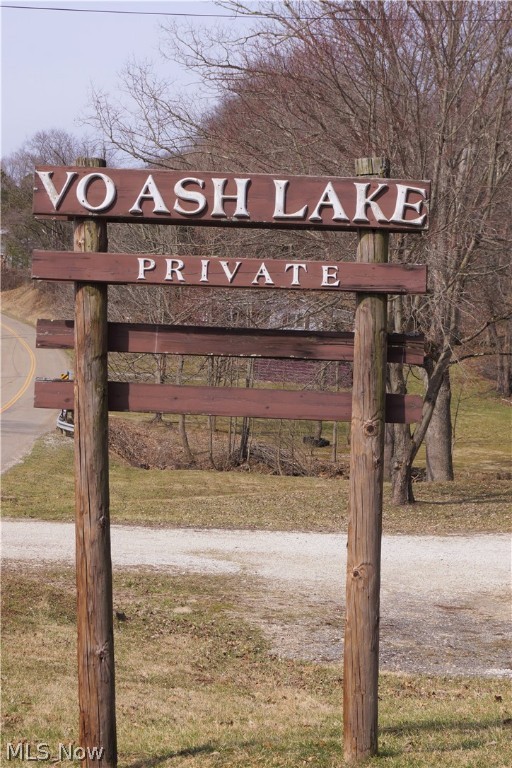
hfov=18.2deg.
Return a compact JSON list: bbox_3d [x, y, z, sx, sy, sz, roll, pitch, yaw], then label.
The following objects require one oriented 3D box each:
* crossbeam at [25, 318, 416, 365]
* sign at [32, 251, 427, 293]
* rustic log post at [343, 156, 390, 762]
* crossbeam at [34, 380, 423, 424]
[{"bbox_3d":[-0.126,-0.212,8.045,1.945,0.143,0.040,2,1,-1],"label":"crossbeam"},{"bbox_3d":[-0.125,-0.546,7.850,1.932,0.135,0.040,2,1,-1],"label":"sign"},{"bbox_3d":[0.550,0.376,7.952,0.165,2.983,0.165,1,1,0],"label":"rustic log post"},{"bbox_3d":[-0.136,0.088,8.045,1.945,0.136,0.040,2,1,-1],"label":"crossbeam"}]

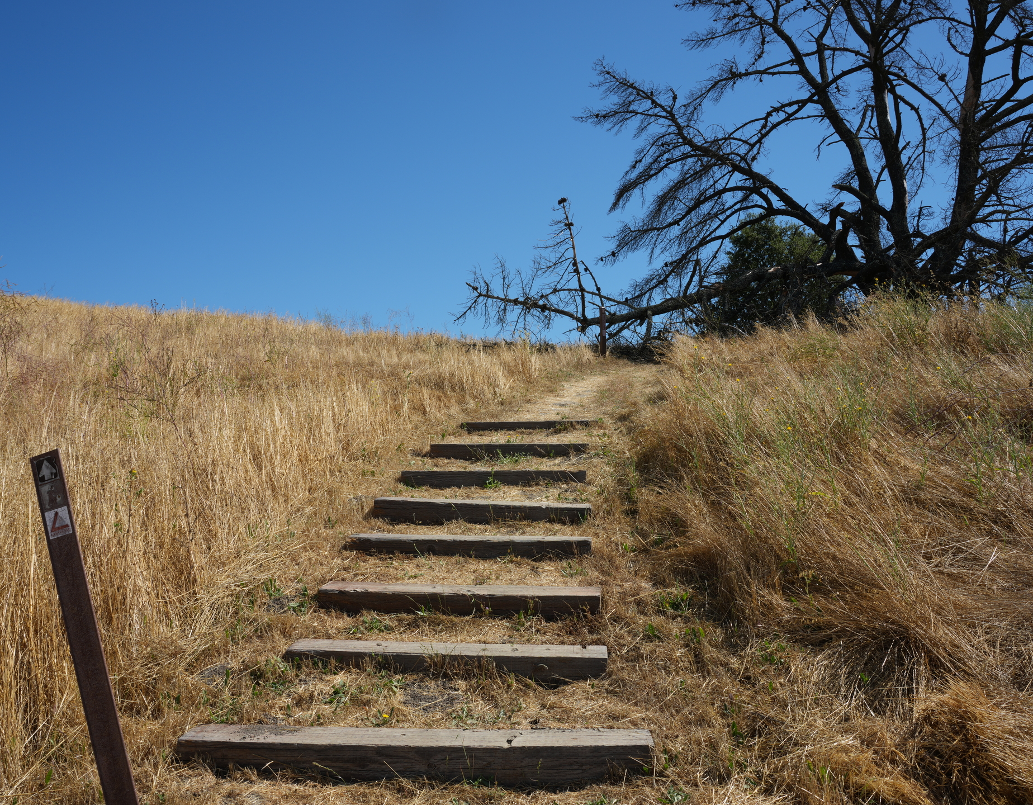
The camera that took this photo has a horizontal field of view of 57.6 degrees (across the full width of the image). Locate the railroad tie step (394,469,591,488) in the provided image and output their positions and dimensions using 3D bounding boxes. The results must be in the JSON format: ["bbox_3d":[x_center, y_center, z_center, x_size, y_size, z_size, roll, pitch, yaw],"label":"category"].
[{"bbox_3d":[-0.150,0.530,6.427,1.261,0.132,0.190,0,-1,5],"label":"railroad tie step"}]

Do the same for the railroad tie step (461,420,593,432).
[{"bbox_3d":[0.109,0.248,8.745,1.229,0.132,0.190,0,-1,5],"label":"railroad tie step"}]

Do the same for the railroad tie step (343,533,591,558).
[{"bbox_3d":[-0.250,0.773,4.898,1.280,0.132,0.190,0,-1,5],"label":"railroad tie step"}]

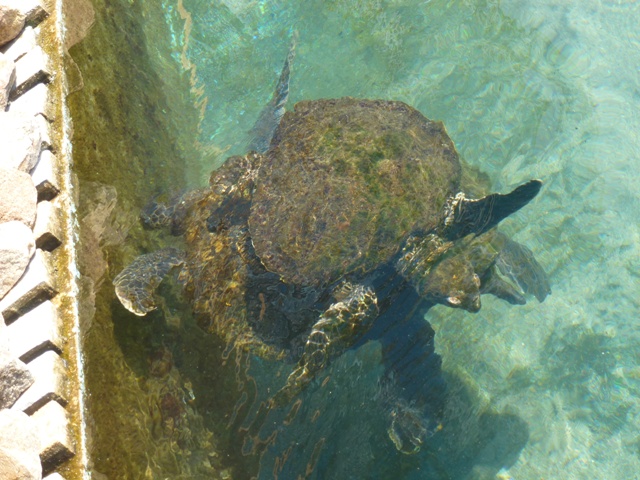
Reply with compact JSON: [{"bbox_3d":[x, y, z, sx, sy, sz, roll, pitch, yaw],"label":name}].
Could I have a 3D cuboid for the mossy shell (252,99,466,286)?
[{"bbox_3d":[0.067,-0.209,5.147,0.755,0.310,0.950,-41,34,1],"label":"mossy shell"}]

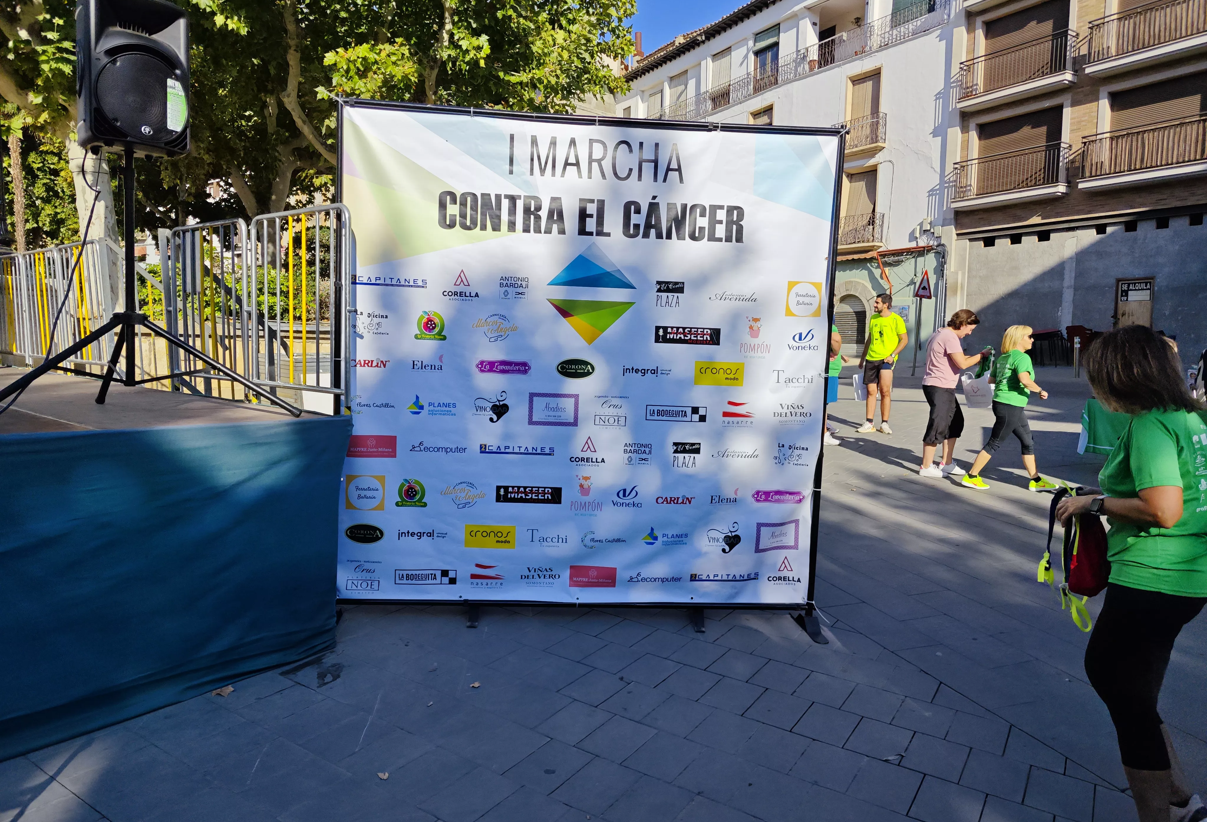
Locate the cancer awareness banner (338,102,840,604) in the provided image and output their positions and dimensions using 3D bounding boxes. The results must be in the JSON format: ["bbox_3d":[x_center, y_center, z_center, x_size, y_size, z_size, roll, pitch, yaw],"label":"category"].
[{"bbox_3d":[-0.083,-0.216,4.160,2.540,2.540,0.080,2,6,-4],"label":"cancer awareness banner"}]

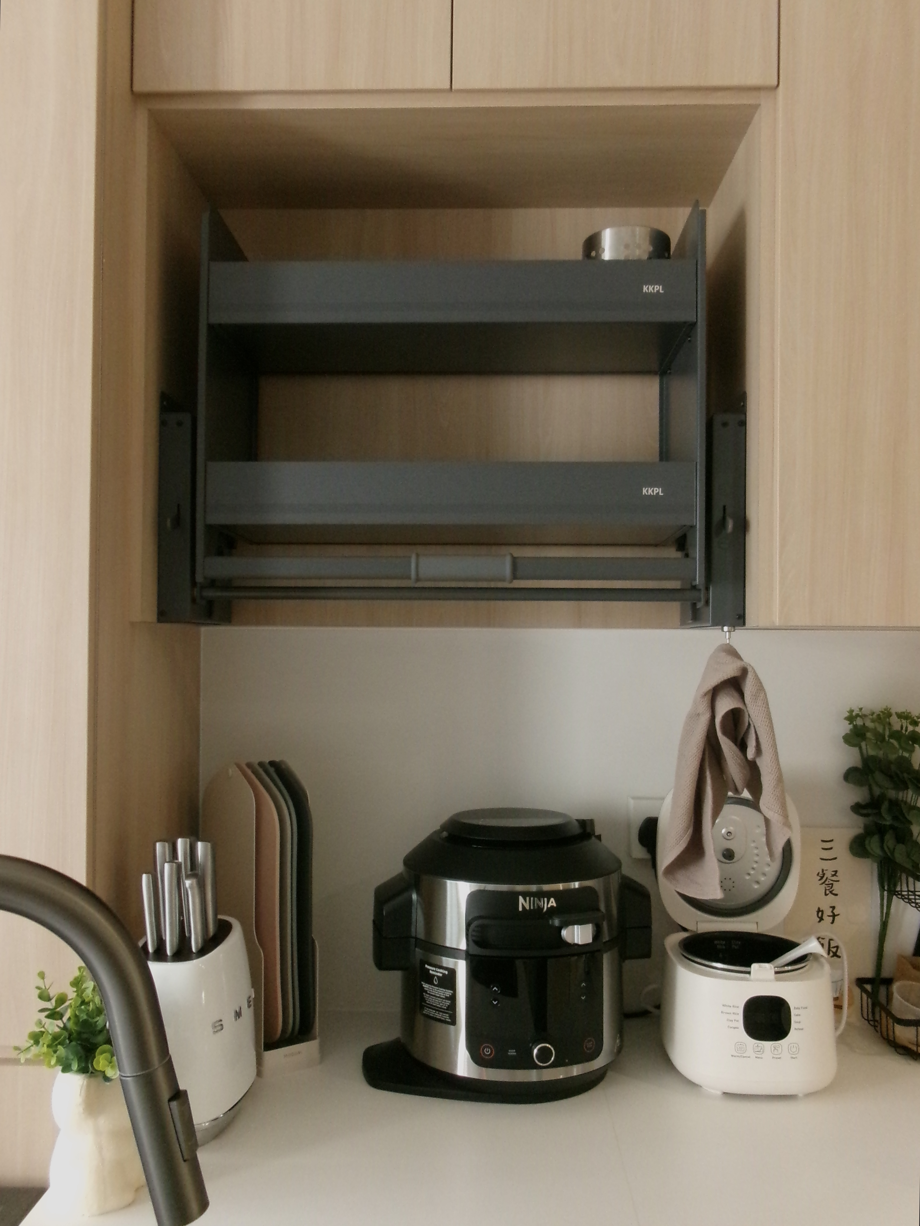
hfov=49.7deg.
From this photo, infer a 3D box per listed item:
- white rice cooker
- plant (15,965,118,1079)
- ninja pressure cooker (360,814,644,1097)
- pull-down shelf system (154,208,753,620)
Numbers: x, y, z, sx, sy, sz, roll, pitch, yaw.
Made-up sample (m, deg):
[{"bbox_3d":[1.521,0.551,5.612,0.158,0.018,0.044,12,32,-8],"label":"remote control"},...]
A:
[{"bbox_3d":[0.398,0.444,1.390,0.238,0.354,0.250,0,-1,0],"label":"white rice cooker"},{"bbox_3d":[-0.405,0.432,1.044,0.122,0.120,0.115,0,-1,2],"label":"plant"},{"bbox_3d":[0.071,0.449,1.358,0.392,0.338,0.345,1,-1,-8],"label":"ninja pressure cooker"},{"bbox_3d":[-0.010,-0.252,1.383,0.764,0.537,0.280,0,-1,2],"label":"pull-down shelf system"}]

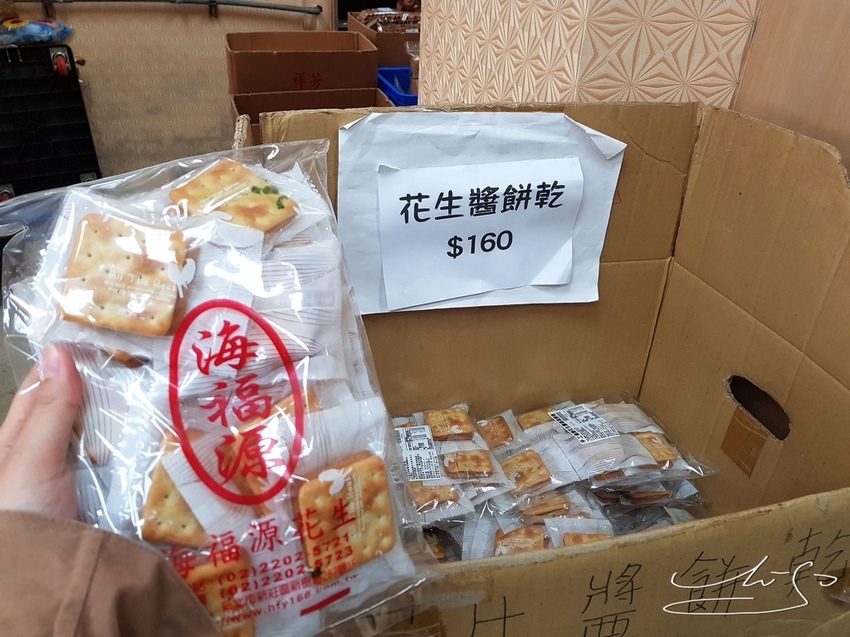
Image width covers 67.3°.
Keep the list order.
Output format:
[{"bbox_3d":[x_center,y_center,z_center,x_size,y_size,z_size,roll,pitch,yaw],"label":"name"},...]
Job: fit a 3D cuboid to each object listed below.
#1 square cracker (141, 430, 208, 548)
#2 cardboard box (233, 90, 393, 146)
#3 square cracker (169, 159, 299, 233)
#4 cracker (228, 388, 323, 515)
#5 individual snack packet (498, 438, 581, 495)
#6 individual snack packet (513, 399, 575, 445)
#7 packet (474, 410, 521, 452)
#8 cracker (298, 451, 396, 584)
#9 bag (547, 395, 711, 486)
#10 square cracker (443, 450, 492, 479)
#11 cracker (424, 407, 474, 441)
[{"bbox_3d":[-0.111,0.086,0.322,0.054,0.054,0.011,19,-23,-29],"label":"square cracker"},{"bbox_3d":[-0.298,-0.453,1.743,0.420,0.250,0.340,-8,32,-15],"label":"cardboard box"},{"bbox_3d":[-0.110,-0.066,0.370,0.054,0.011,0.054,32,43,8],"label":"square cracker"},{"bbox_3d":[-0.076,0.077,0.365,0.054,0.054,0.011,-22,-1,-28],"label":"cracker"},{"bbox_3d":[0.127,0.167,0.719,0.085,0.015,0.063,-12,33,-21],"label":"individual snack packet"},{"bbox_3d":[0.144,0.128,0.785,0.075,0.015,0.066,-10,33,-19],"label":"individual snack packet"},{"bbox_3d":[0.086,0.136,0.768,0.066,0.015,0.066,-8,32,-15],"label":"packet"},{"bbox_3d":[-0.045,0.113,0.362,0.054,0.054,0.011,-10,-7,-26],"label":"cracker"},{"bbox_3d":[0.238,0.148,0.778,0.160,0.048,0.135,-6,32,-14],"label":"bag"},{"bbox_3d":[0.050,0.168,0.726,0.054,0.011,0.054,-2,18,-6],"label":"square cracker"},{"bbox_3d":[0.030,0.130,0.769,0.054,0.011,0.054,-2,23,-7],"label":"cracker"}]

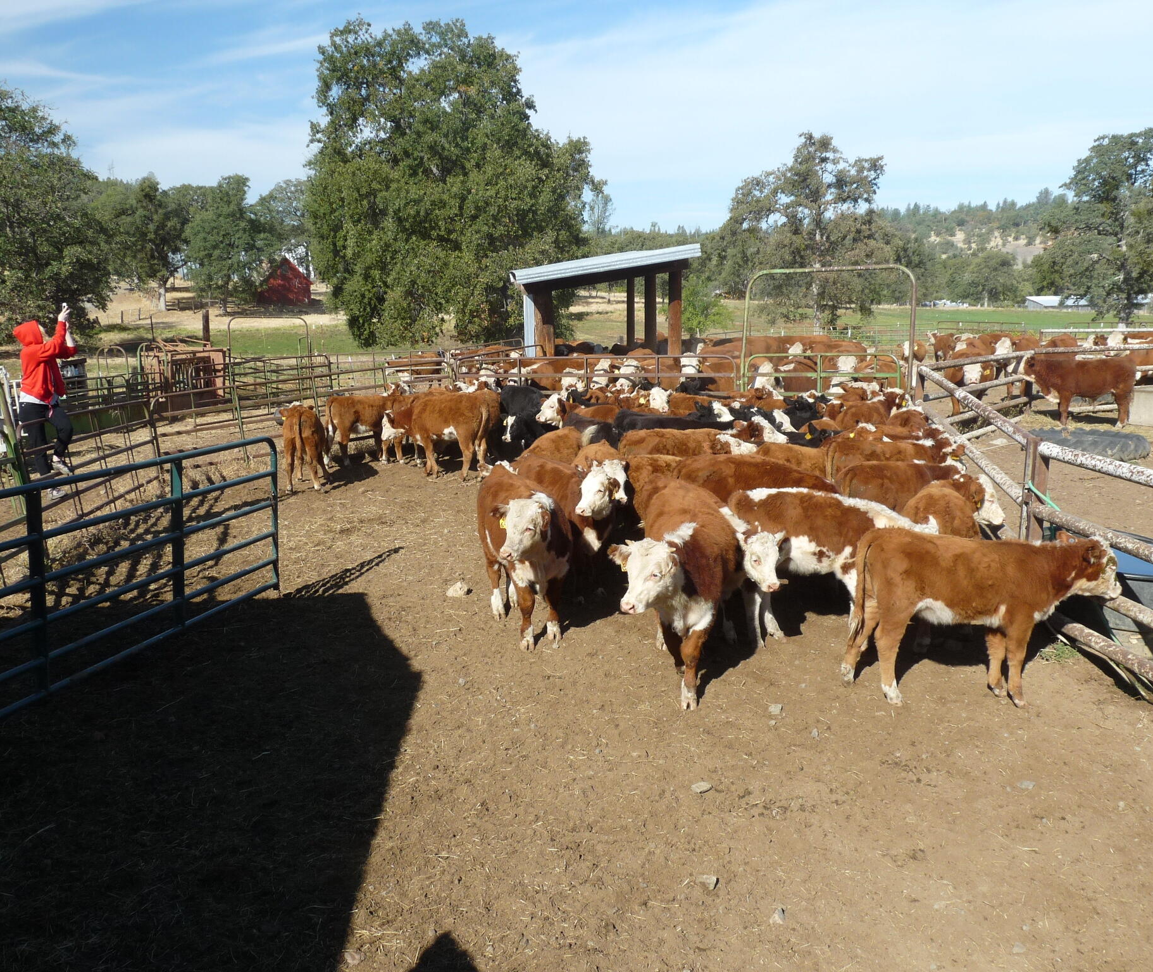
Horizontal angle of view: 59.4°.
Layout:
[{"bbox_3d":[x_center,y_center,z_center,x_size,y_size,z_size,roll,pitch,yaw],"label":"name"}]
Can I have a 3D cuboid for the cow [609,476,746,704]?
[{"bbox_3d":[0.720,0.685,7.200,0.800,1.170,1.750,0,11,-2],"label":"cow"}]

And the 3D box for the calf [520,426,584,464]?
[{"bbox_3d":[-0.330,-0.008,10.502,0.500,1.100,1.550,5,12,24],"label":"calf"}]

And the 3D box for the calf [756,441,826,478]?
[{"bbox_3d":[2.550,0.061,10.261,1.600,1.060,0.500,1,11,5],"label":"calf"}]

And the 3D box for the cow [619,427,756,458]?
[{"bbox_3d":[1.200,-0.047,10.647,1.600,1.120,0.500,0,11,-2],"label":"cow"}]

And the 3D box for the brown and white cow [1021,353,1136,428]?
[{"bbox_3d":[9.030,-1.719,18.200,1.900,1.250,0.600,4,12,18],"label":"brown and white cow"}]

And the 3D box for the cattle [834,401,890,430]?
[{"bbox_3d":[4.470,-0.794,15.418,0.500,1.070,1.620,8,13,36],"label":"cattle"}]

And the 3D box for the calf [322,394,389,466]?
[{"bbox_3d":[-2.850,-0.870,14.868,1.600,1.080,0.480,-6,13,-29],"label":"calf"}]

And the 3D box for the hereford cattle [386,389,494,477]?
[{"bbox_3d":[-1.880,-0.738,13.800,1.500,1.180,0.520,6,13,28],"label":"hereford cattle"}]

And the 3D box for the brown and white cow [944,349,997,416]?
[{"bbox_3d":[8.200,-2.092,20.974,0.700,1.330,2.000,3,11,14],"label":"brown and white cow"}]

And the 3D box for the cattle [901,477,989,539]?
[{"bbox_3d":[3.270,0.443,8.884,0.550,1.050,1.550,5,12,26],"label":"cattle"}]

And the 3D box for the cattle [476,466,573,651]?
[{"bbox_3d":[-0.450,0.547,8.141,0.500,1.120,1.650,-3,11,-16],"label":"cattle"}]

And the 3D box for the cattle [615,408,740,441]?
[{"bbox_3d":[1.380,-0.273,11.775,1.750,1.120,0.520,3,12,15],"label":"cattle"}]

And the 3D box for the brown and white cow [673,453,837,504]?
[{"bbox_3d":[1.730,0.362,8.750,1.750,1.150,0.520,6,13,29],"label":"brown and white cow"}]

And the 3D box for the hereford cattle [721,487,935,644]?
[{"bbox_3d":[1.980,0.631,7.500,1.750,1.150,0.520,3,12,12],"label":"hereford cattle"}]

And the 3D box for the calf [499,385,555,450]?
[{"bbox_3d":[-0.720,-0.821,14.521,0.550,1.120,1.550,2,11,10],"label":"calf"}]

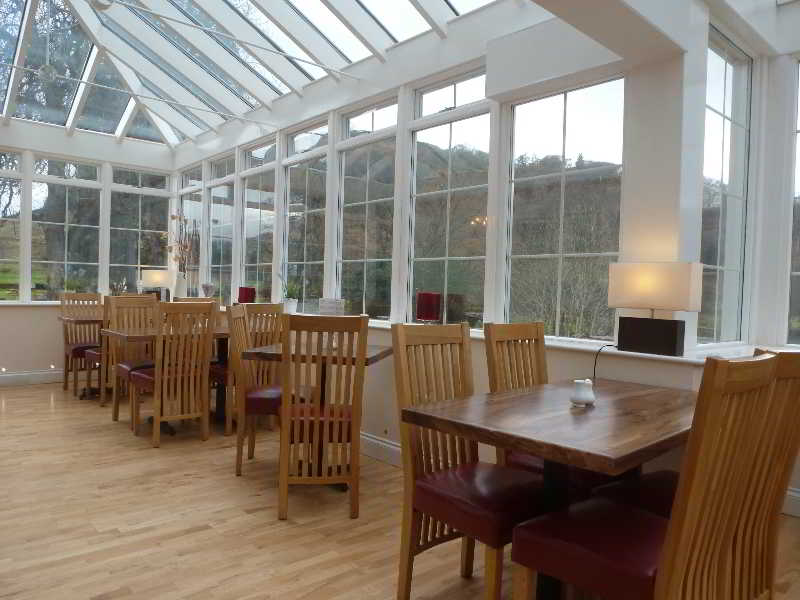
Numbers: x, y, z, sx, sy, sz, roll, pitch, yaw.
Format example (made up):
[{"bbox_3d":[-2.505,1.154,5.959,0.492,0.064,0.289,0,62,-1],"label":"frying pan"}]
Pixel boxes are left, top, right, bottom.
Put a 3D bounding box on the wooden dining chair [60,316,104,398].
[{"bbox_3d":[-3.247,0.488,5.813,0.430,0.940,0.530,0,2,-42],"label":"wooden dining chair"}]

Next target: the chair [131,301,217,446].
[{"bbox_3d":[-1.685,0.530,4.138,0.420,1.026,0.560,0,2,-42],"label":"chair"}]

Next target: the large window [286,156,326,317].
[{"bbox_3d":[-0.850,-0.552,4.983,0.070,1.340,0.653,1,1,-43],"label":"large window"}]

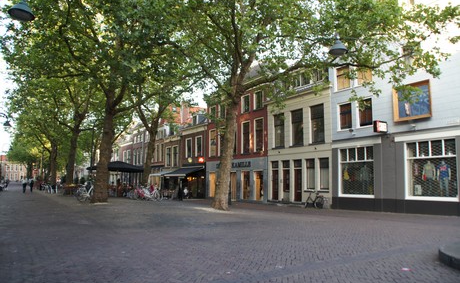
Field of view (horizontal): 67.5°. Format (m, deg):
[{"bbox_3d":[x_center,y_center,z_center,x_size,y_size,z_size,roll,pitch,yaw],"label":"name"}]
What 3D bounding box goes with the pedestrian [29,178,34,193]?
[{"bbox_3d":[-22.329,4.889,38.800,0.500,1.720,0.380,5,-8,-32],"label":"pedestrian"}]

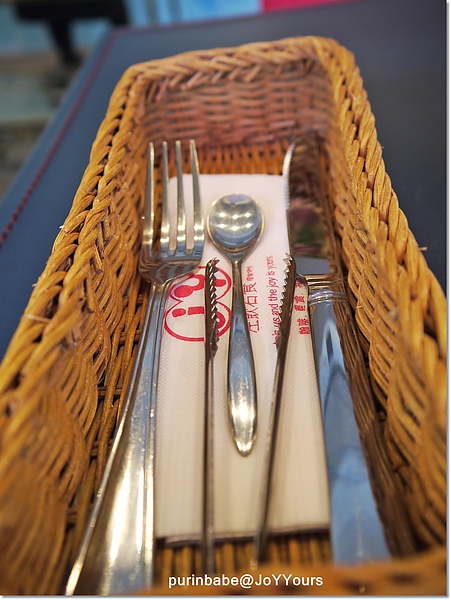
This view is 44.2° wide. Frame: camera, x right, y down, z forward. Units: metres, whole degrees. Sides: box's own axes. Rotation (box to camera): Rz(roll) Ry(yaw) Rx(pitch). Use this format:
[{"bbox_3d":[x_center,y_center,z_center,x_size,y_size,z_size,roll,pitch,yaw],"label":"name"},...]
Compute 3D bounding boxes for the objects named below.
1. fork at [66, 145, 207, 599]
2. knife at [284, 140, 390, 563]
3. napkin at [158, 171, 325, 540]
[{"bbox_3d":[-0.028,0.005,0.214,0.027,0.021,0.207,0,51,3],"label":"fork"},{"bbox_3d":[0.040,-0.005,0.231,0.021,0.014,0.219,-1,51,2],"label":"knife"},{"bbox_3d":[0.004,0.006,0.227,0.062,0.005,0.171,-2,51,1],"label":"napkin"}]

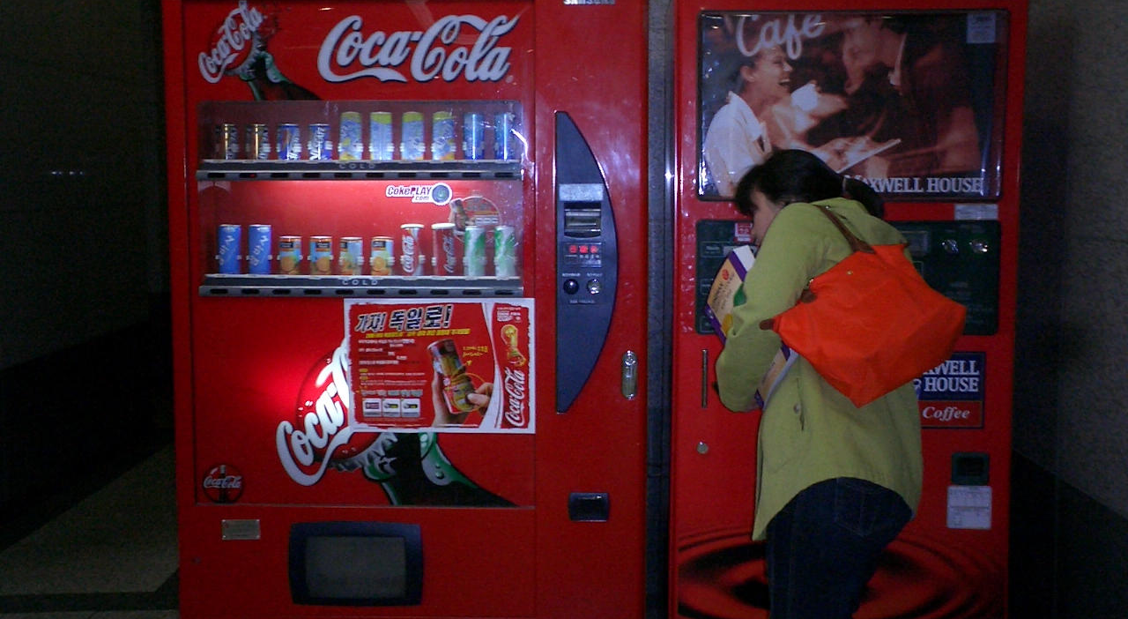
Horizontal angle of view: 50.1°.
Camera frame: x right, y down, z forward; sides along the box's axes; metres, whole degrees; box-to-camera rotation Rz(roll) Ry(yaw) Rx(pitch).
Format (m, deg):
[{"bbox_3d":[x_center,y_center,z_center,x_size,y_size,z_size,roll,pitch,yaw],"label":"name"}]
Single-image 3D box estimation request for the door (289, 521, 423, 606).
[{"bbox_3d":[-0.518,0.635,3.012,0.335,0.217,0.050,0,5,0],"label":"door"}]

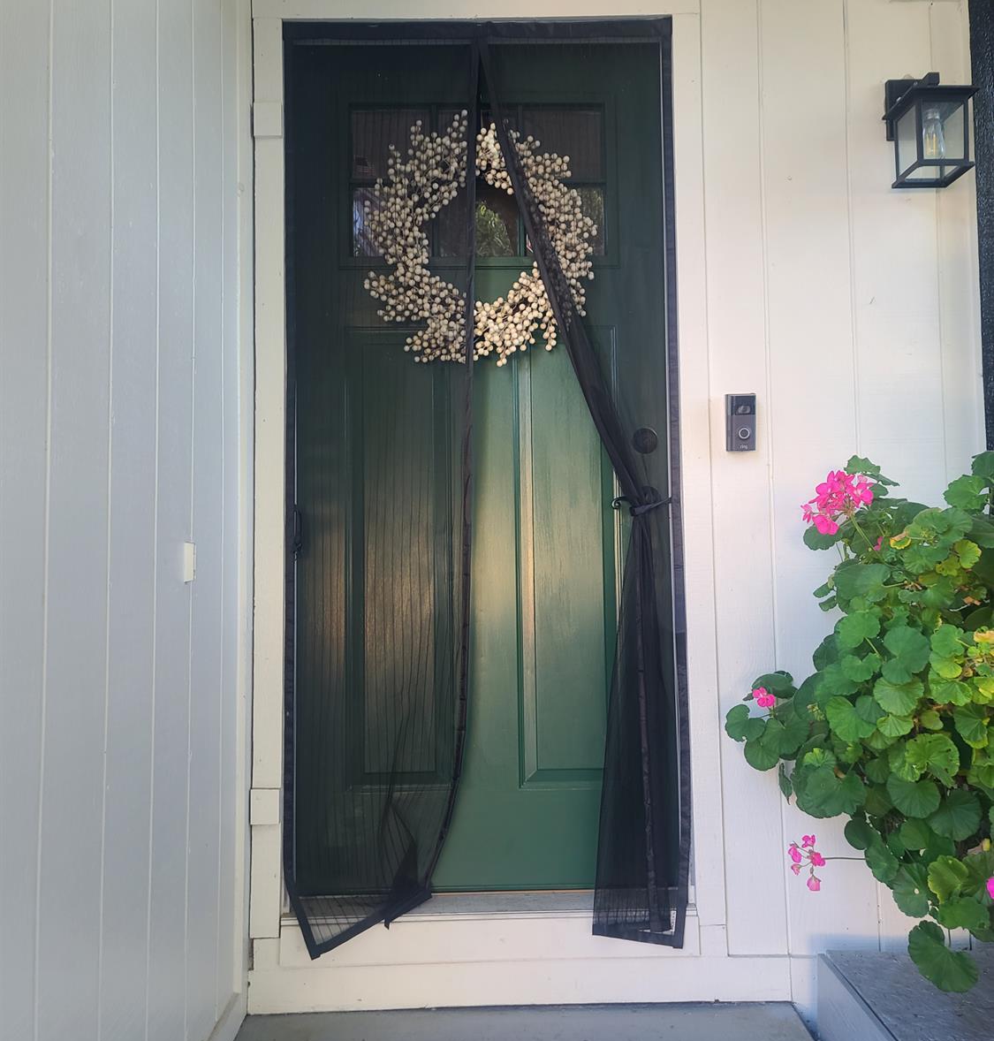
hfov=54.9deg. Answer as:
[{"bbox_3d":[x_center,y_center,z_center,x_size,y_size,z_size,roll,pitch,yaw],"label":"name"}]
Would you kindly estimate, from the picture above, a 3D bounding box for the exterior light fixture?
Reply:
[{"bbox_3d":[0.956,-0.886,2.128,0.144,0.271,0.184,-1,-4,-1],"label":"exterior light fixture"}]

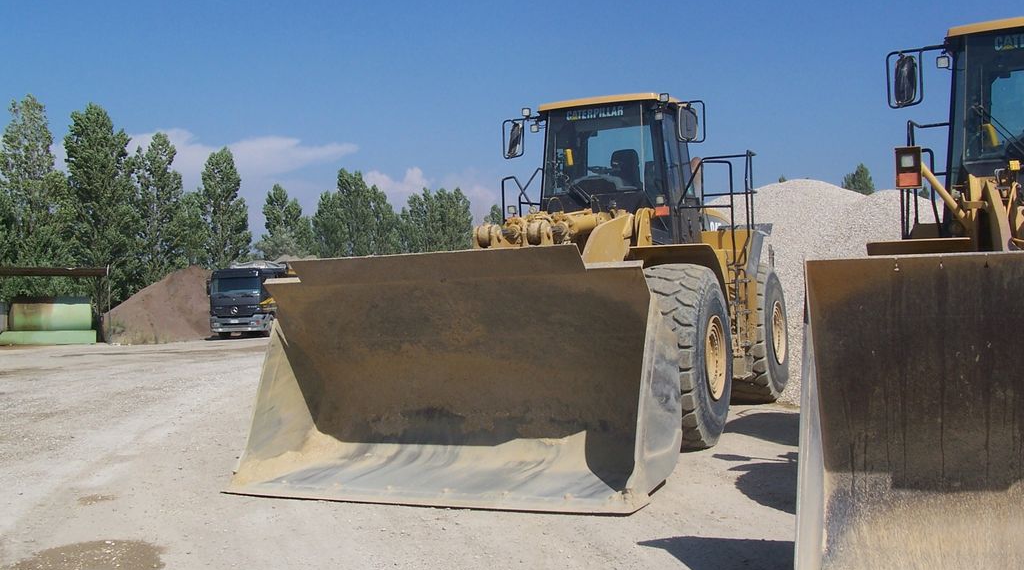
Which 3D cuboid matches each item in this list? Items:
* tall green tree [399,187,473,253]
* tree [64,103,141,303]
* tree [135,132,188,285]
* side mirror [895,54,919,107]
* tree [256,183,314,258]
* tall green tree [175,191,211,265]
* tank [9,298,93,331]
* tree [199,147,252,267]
[{"bbox_3d":[-7.011,-3.482,97.977,6.900,11.503,6.900,-2,0,-4],"label":"tall green tree"},{"bbox_3d":[-21.453,-3.485,54.975,4.600,12.322,4.600,-2,0,-21],"label":"tree"},{"bbox_3d":[-21.421,-3.391,63.976,3.900,12.203,3.900,-2,0,-19],"label":"tree"},{"bbox_3d":[3.220,-1.665,8.450,0.090,0.440,0.220,-2,0,-42],"label":"side mirror"},{"bbox_3d":[-19.024,-2.960,87.977,5.200,11.342,5.200,-2,0,-12],"label":"tree"},{"bbox_3d":[-20.741,-1.722,67.982,3.000,8.845,3.000,-2,0,-17],"label":"tall green tree"},{"bbox_3d":[-21.617,1.382,48.500,3.750,1.600,1.600,-2,0,-24],"label":"tank"},{"bbox_3d":[-19.404,-3.388,70.976,4.000,12.091,4.000,-2,0,-15],"label":"tree"}]

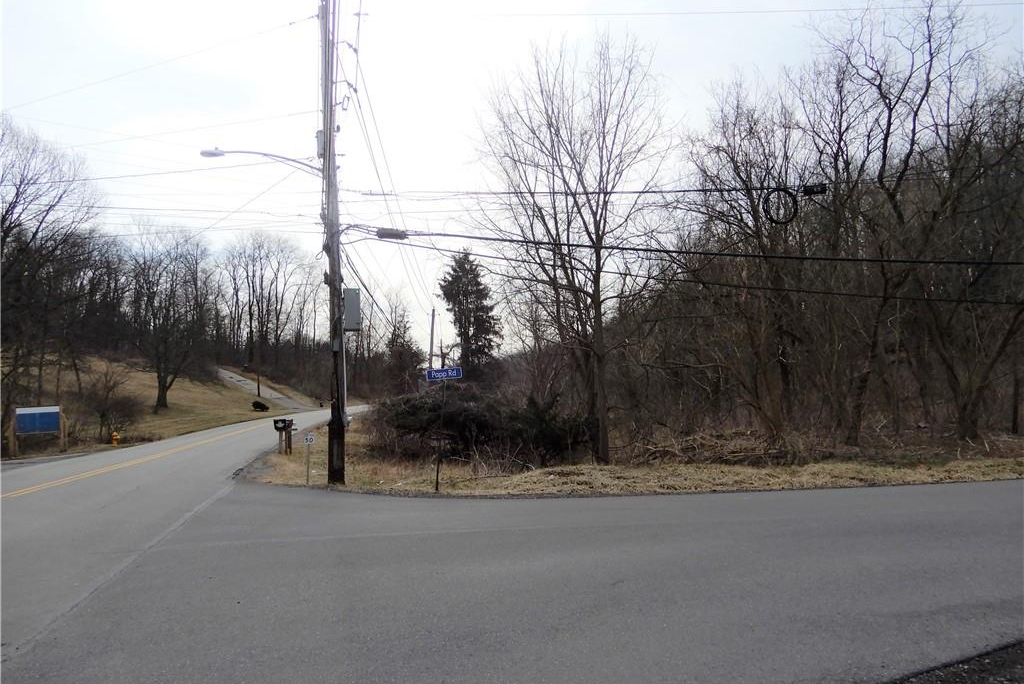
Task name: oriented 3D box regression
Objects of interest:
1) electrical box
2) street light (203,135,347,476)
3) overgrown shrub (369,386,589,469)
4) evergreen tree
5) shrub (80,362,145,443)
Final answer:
[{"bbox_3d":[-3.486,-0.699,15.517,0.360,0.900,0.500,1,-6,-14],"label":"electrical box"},{"bbox_3d":[-5.033,-0.574,15.211,3.020,7.240,0.420,1,-6,-14],"label":"street light"},{"bbox_3d":[-0.915,2.324,20.000,5.800,2.250,3.600,0,-5,0],"label":"overgrown shrub"},{"bbox_3d":[-2.574,-0.091,43.000,3.700,10.901,3.700,0,-5,0],"label":"evergreen tree"},{"bbox_3d":[-19.694,2.958,35.000,2.950,3.750,2.800,3,-6,-29],"label":"shrub"}]

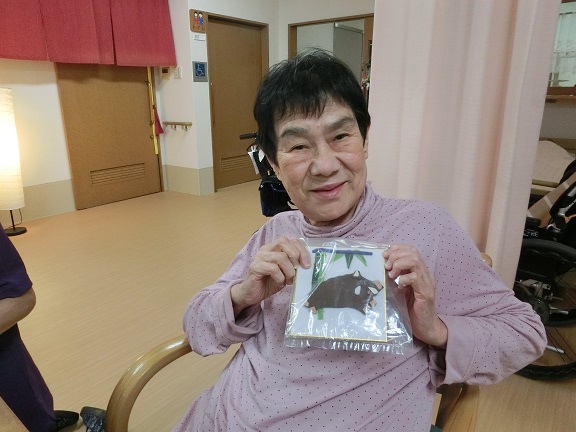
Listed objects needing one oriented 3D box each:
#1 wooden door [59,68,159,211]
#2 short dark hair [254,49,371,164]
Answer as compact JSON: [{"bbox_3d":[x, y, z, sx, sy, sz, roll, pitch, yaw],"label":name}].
[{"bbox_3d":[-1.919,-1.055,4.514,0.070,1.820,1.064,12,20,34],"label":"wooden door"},{"bbox_3d":[0.040,-0.168,0.650,0.180,0.190,0.190,-13,15,-2],"label":"short dark hair"}]

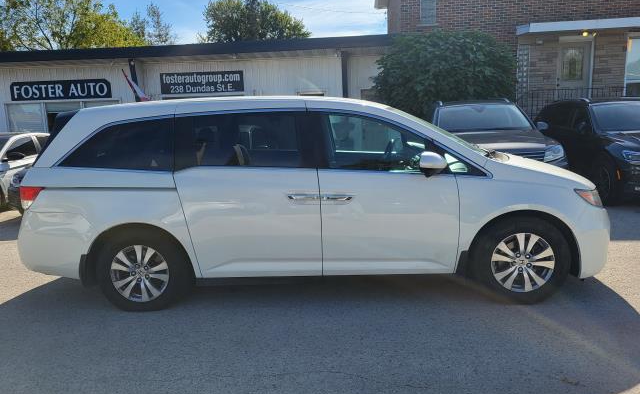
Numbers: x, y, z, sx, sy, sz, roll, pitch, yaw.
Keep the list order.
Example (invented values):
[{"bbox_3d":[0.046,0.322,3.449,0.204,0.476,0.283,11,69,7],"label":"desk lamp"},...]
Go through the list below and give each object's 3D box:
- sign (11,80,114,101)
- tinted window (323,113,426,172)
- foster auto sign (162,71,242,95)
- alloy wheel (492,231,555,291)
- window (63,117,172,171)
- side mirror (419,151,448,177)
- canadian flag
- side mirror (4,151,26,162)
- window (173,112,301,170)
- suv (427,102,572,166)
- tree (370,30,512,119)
[{"bbox_3d":[-7.609,-3.147,14.150,3.050,0.550,0.060,-2,12,3],"label":"sign"},{"bbox_3d":[0.429,-0.418,3.671,0.810,0.450,0.120,-2,12,2],"label":"tinted window"},{"bbox_3d":[-3.403,-3.302,13.900,2.430,0.610,0.050,-2,9,3],"label":"foster auto sign"},{"bbox_3d":[1.570,0.495,3.784,0.465,0.465,0.190,-2,9,3],"label":"alloy wheel"},{"bbox_3d":[-1.596,-0.397,3.751,0.890,0.420,0.120,-2,12,2],"label":"window"},{"bbox_3d":[0.822,-0.235,3.484,0.170,0.190,0.240,-2,12,2],"label":"side mirror"},{"bbox_3d":[-5.011,-2.952,13.200,0.850,1.150,0.350,-2,9,3],"label":"canadian flag"},{"bbox_3d":[-5.701,-0.758,9.000,0.200,0.170,0.270,-2,9,3],"label":"side mirror"},{"bbox_3d":[-0.638,-0.429,3.715,0.970,0.430,0.120,-2,12,2],"label":"window"},{"bbox_3d":[2.802,-0.935,8.845,1.910,1.720,4.700,-1,9,7],"label":"suv"},{"bbox_3d":[3.100,-2.313,11.984,3.600,3.480,3.000,-2,9,3],"label":"tree"}]

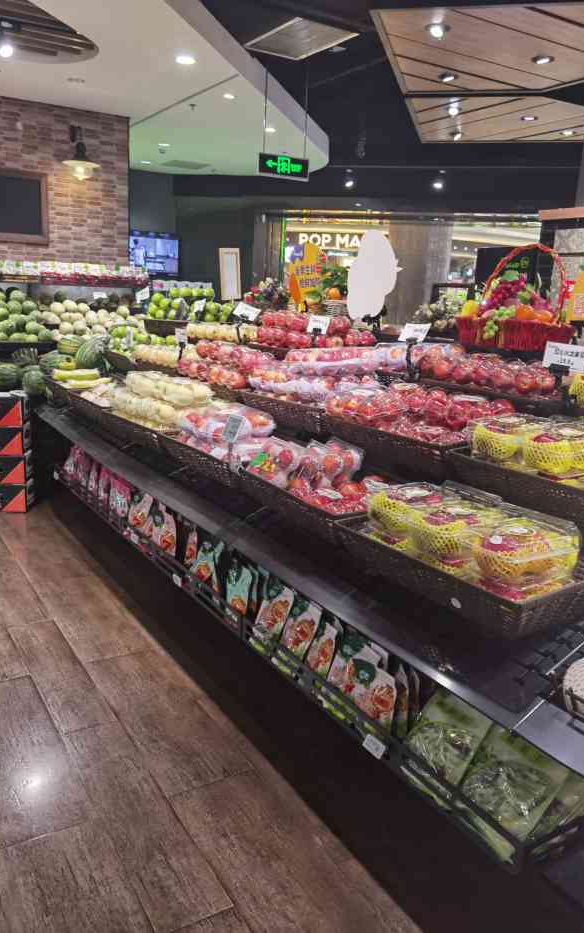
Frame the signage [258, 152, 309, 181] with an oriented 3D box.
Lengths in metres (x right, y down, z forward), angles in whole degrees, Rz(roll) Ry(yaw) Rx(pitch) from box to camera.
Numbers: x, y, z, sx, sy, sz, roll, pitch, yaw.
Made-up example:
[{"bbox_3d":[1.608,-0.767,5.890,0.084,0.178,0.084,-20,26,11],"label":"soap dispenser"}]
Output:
[{"bbox_3d":[-0.046,-1.956,4.750,0.360,0.130,0.030,-4,14,-28],"label":"signage"}]

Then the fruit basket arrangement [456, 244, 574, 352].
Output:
[{"bbox_3d":[0.929,-0.701,3.026,0.290,0.430,0.430,-5,14,-30],"label":"fruit basket arrangement"}]

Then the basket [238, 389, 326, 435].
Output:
[{"bbox_3d":[0.111,-0.220,2.966,0.350,0.105,0.630,-12,17,-29],"label":"basket"}]

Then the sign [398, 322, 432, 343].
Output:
[{"bbox_3d":[0.483,-0.524,2.858,0.010,0.085,0.148,24,-2,-33],"label":"sign"}]

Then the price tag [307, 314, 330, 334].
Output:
[{"bbox_3d":[0.124,-0.652,3.353,0.115,0.080,0.006,13,2,41],"label":"price tag"}]

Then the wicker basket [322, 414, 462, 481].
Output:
[{"bbox_3d":[0.434,-0.094,2.438,0.350,0.105,0.607,-12,17,-29],"label":"wicker basket"}]

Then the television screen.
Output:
[{"bbox_3d":[-2.492,-3.631,12.553,1.160,0.660,0.070,-5,14,-30],"label":"television screen"}]

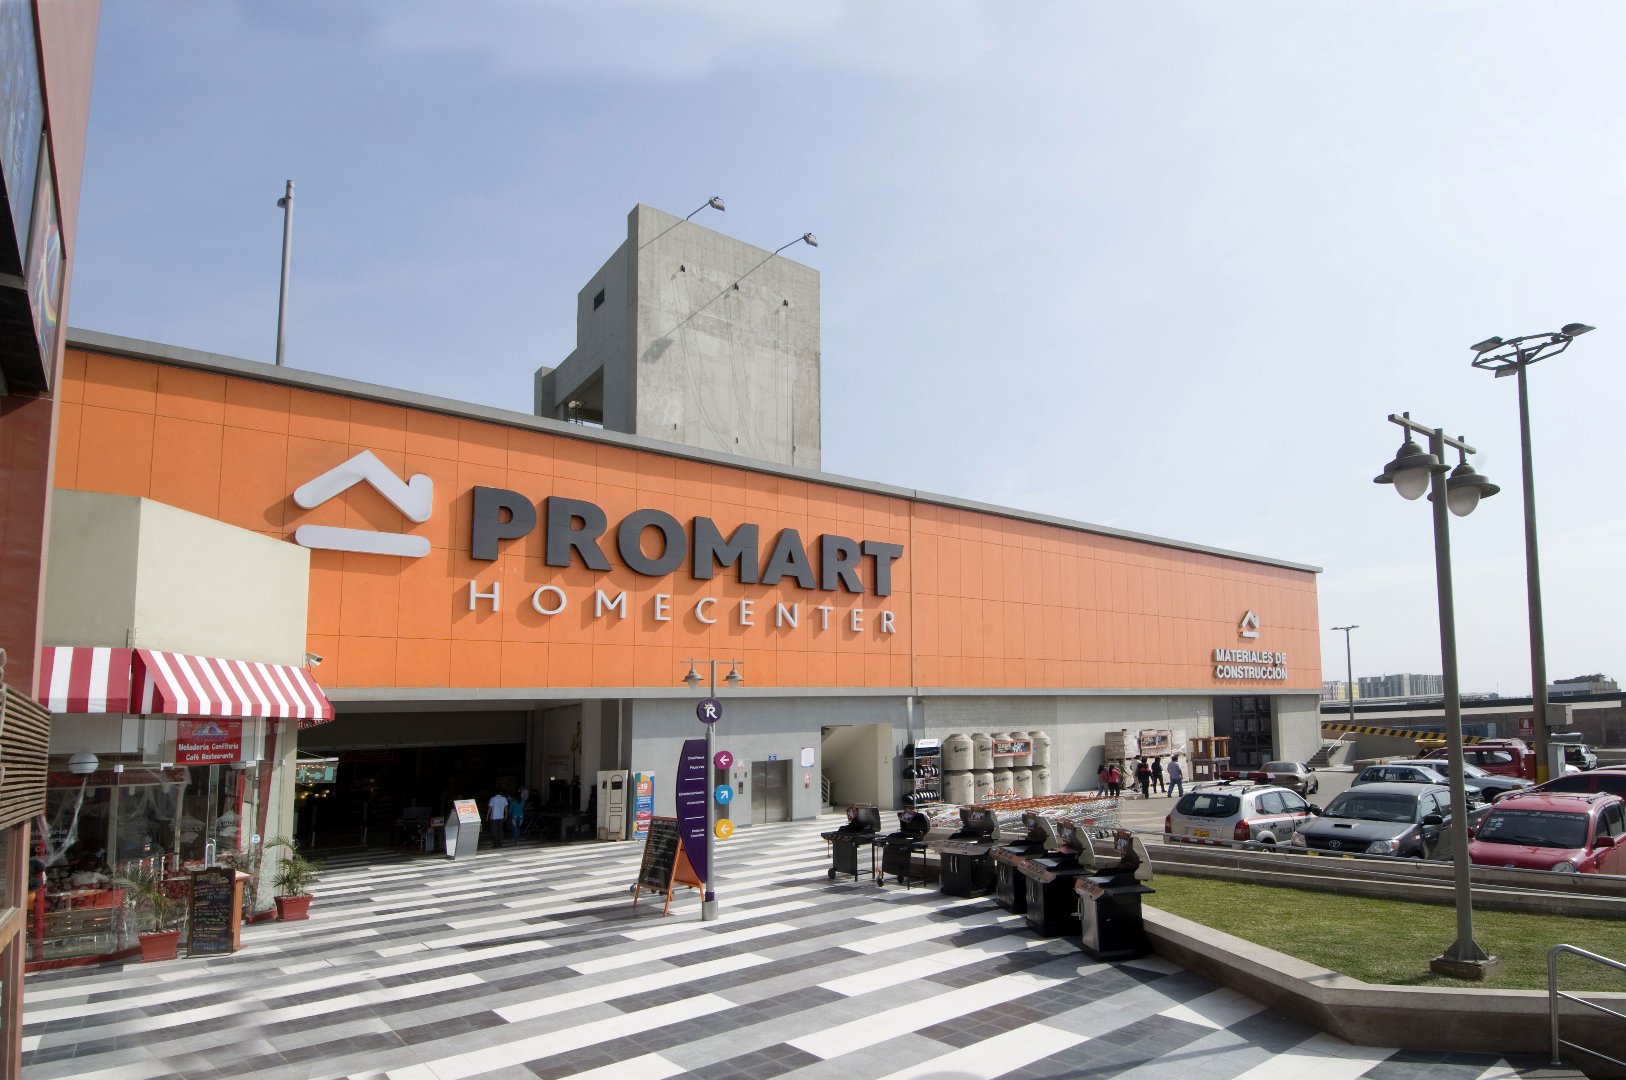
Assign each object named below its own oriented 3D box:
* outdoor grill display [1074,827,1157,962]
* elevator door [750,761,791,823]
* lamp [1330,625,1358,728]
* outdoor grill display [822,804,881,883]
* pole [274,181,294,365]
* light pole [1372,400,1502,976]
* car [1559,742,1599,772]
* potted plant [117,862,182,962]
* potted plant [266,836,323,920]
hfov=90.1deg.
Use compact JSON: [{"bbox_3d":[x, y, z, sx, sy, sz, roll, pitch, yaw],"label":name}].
[{"bbox_3d":[3.723,4.379,10.113,0.720,1.400,1.120,0,-11,-5],"label":"outdoor grill display"},{"bbox_3d":[-1.507,8.986,28.977,1.500,2.100,0.150,7,-13,-35],"label":"elevator door"},{"bbox_3d":[42.103,11.364,64.000,2.000,9.400,0.400,5,-10,-35],"label":"lamp"},{"bbox_3d":[0.781,6.083,16.401,0.680,1.420,1.120,9,-15,-42],"label":"outdoor grill display"},{"bbox_3d":[-16.681,-8.230,25.600,0.380,6.700,0.320,7,-13,-35],"label":"pole"},{"bbox_3d":[5.498,1.351,7.050,1.750,4.750,0.600,5,-10,-35],"label":"light pole"},{"bbox_3d":[41.500,11.900,44.300,4.200,1.520,1.720,5,-10,-35],"label":"car"},{"bbox_3d":[-10.103,5.681,12.439,0.800,1.300,0.800,10,-15,-44],"label":"potted plant"},{"bbox_3d":[-8.617,5.629,13.500,0.700,1.360,0.720,-1,-8,0],"label":"potted plant"}]

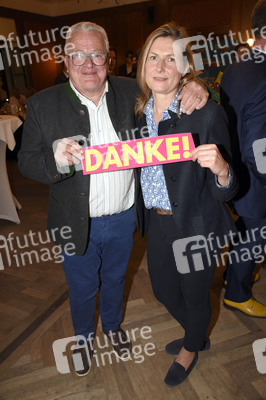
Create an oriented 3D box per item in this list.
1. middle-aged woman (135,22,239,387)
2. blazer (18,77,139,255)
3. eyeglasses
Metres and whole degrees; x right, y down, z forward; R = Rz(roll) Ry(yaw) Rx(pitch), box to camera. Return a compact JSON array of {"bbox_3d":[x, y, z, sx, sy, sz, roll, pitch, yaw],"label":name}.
[{"bbox_3d":[0.236,0.119,1.569,0.500,1.710,0.440,5,21,21],"label":"middle-aged woman"},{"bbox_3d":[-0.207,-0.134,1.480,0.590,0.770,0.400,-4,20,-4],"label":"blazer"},{"bbox_3d":[-0.174,-0.552,1.318,0.145,0.050,0.145,-4,20,-7],"label":"eyeglasses"}]

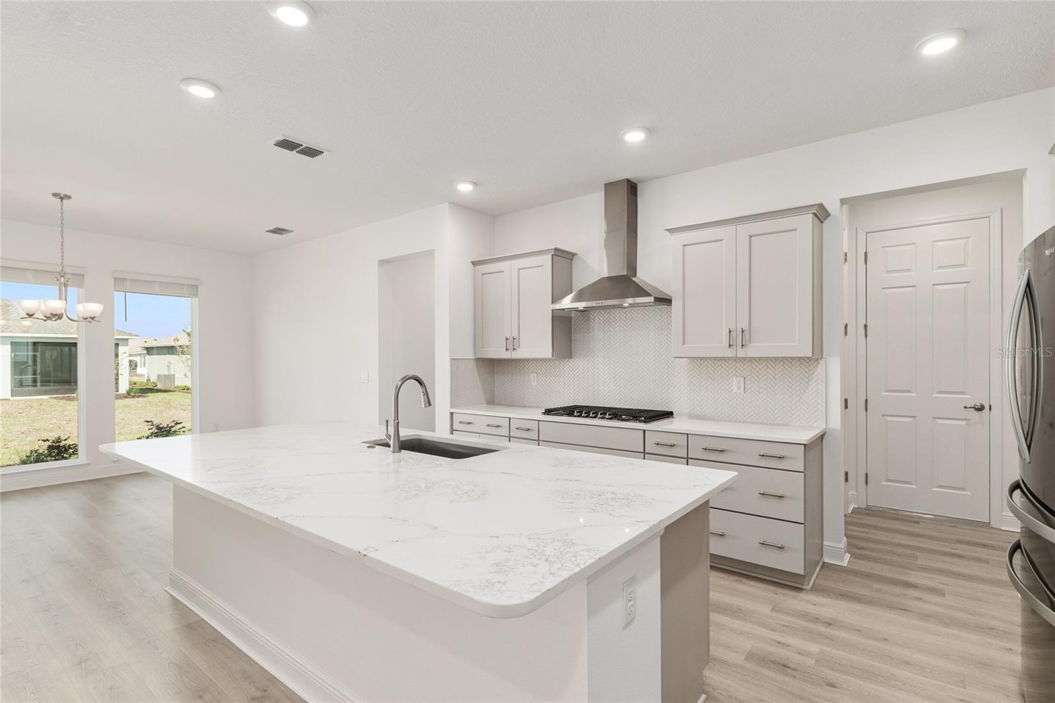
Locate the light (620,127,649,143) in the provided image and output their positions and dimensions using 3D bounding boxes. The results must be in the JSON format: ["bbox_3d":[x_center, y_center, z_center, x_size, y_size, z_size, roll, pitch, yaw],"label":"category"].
[{"bbox_3d":[0.725,-1.443,3.154,0.190,0.025,0.190,0,-1,0],"label":"light"}]

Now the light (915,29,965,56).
[{"bbox_3d":[1.970,-1.459,2.240,0.190,0.025,0.190,-1,-1,36],"label":"light"}]

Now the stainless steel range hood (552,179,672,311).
[{"bbox_3d":[0.705,-0.901,3.915,0.904,1.085,0.486,-1,-1,36],"label":"stainless steel range hood"}]

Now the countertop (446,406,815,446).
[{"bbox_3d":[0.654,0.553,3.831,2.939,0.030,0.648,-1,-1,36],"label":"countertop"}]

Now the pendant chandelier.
[{"bbox_3d":[-4.274,-0.849,4.298,0.575,1.159,0.575,-1,-1,36],"label":"pendant chandelier"}]

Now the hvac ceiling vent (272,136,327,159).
[{"bbox_3d":[-1.616,-1.438,3.339,0.210,0.020,0.340,-1,-1,36],"label":"hvac ceiling vent"}]

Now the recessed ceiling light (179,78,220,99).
[{"bbox_3d":[-1.817,-1.447,2.606,0.190,0.025,0.190,-1,-1,36],"label":"recessed ceiling light"}]

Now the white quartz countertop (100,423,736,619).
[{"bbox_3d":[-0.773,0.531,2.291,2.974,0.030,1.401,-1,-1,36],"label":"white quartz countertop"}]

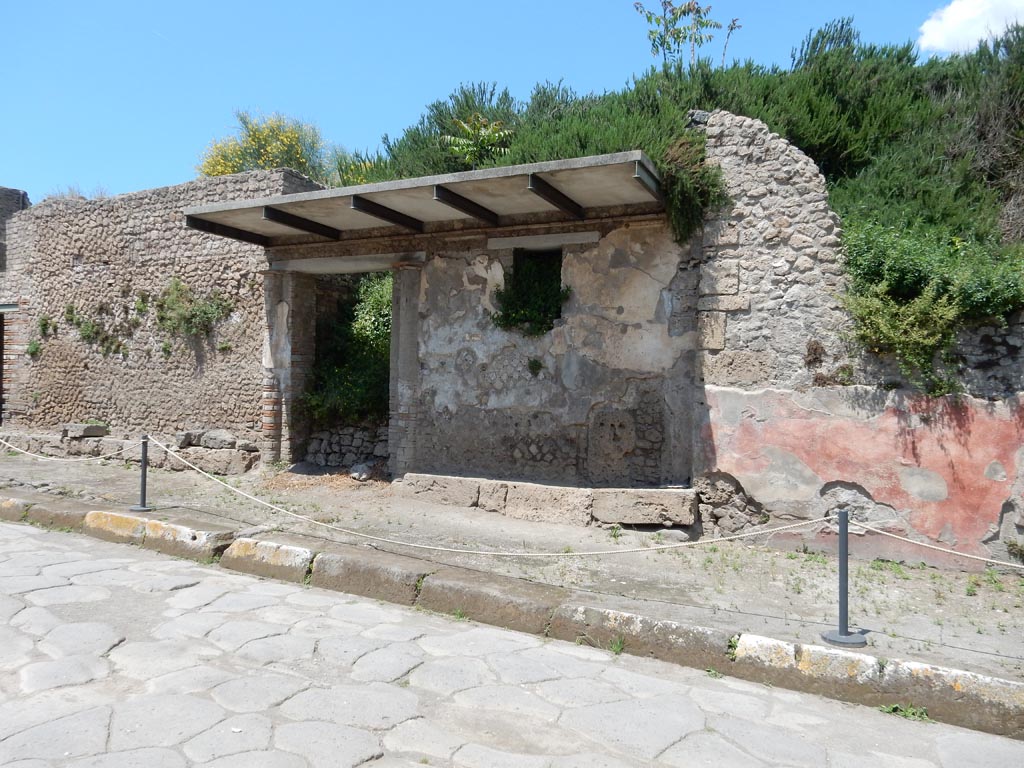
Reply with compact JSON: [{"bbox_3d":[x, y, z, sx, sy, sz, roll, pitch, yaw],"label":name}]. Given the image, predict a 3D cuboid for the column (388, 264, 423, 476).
[{"bbox_3d":[-1.459,-0.168,10.373,0.450,2.930,0.400,0,-1,24],"label":"column"}]

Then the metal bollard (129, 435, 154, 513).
[{"bbox_3d":[-4.504,1.086,9.043,0.290,0.900,0.290,0,-1,24],"label":"metal bollard"}]

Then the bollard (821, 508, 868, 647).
[{"bbox_3d":[2.305,1.328,5.132,0.295,0.900,0.295,0,-1,24],"label":"bollard"}]

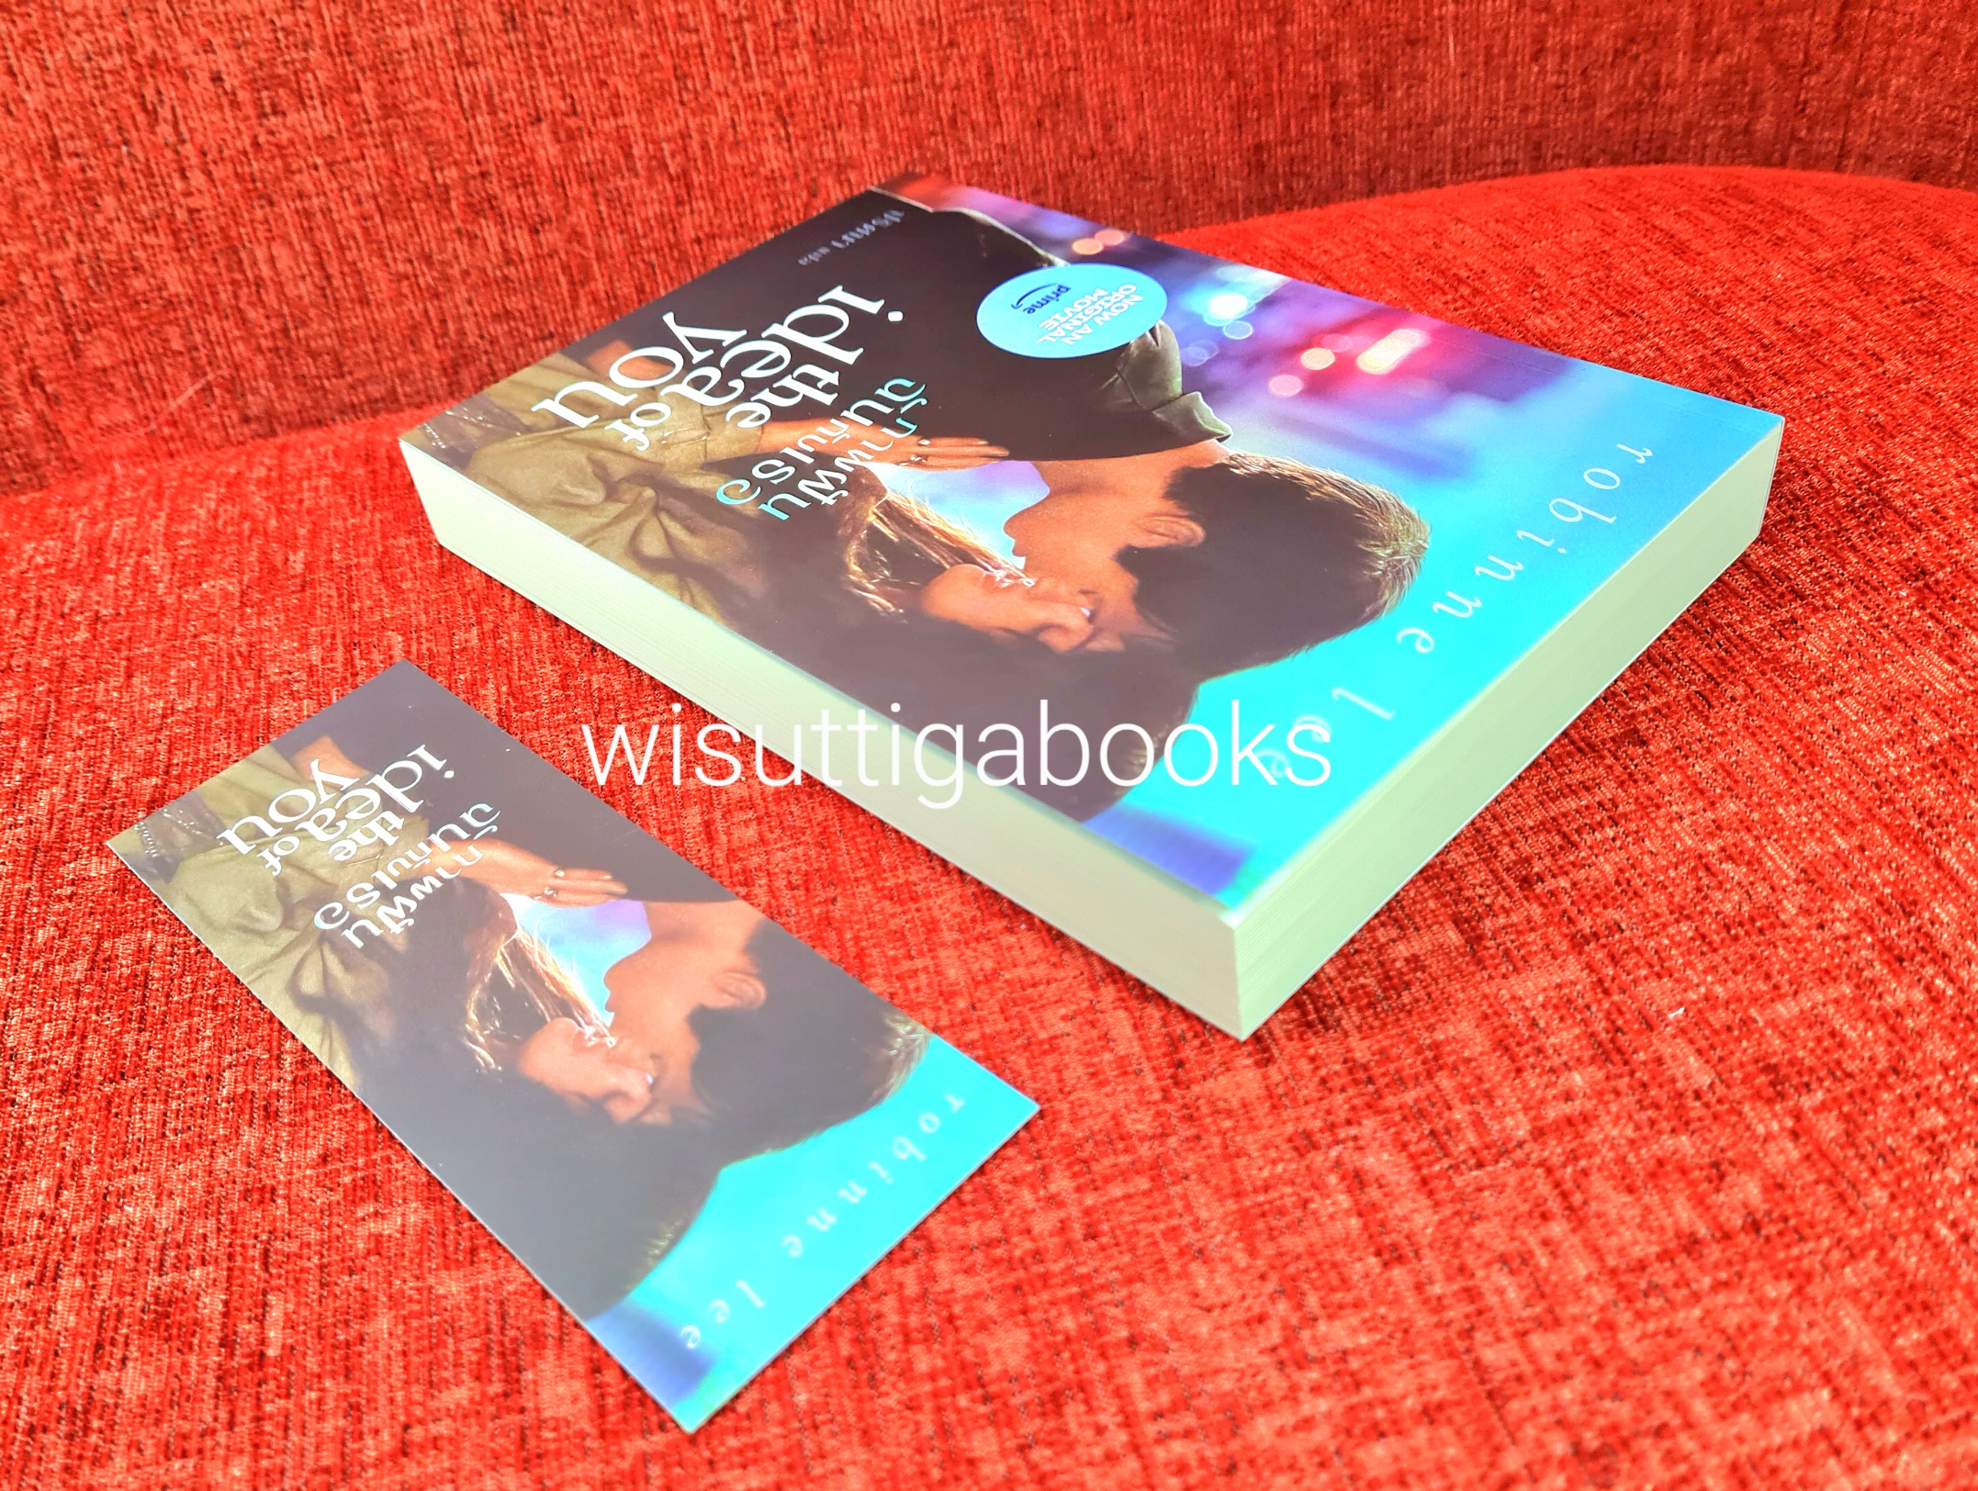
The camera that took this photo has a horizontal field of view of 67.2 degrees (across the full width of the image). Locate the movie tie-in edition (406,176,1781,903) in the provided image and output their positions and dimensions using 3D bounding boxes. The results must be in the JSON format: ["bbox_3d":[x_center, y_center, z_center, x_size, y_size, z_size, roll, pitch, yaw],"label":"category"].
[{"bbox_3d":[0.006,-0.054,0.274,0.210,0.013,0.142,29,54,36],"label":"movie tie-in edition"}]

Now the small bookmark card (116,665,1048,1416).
[{"bbox_3d":[-0.069,0.031,0.216,0.151,0.002,0.056,28,51,33],"label":"small bookmark card"}]

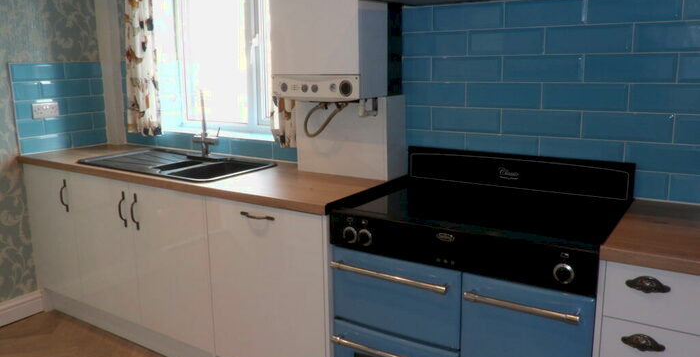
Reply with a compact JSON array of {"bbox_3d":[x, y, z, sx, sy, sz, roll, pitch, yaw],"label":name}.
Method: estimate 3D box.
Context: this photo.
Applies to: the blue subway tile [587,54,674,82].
[{"bbox_3d":[0.962,-0.377,1.940,0.300,0.100,0.010,6,13,34],"label":"blue subway tile"}]

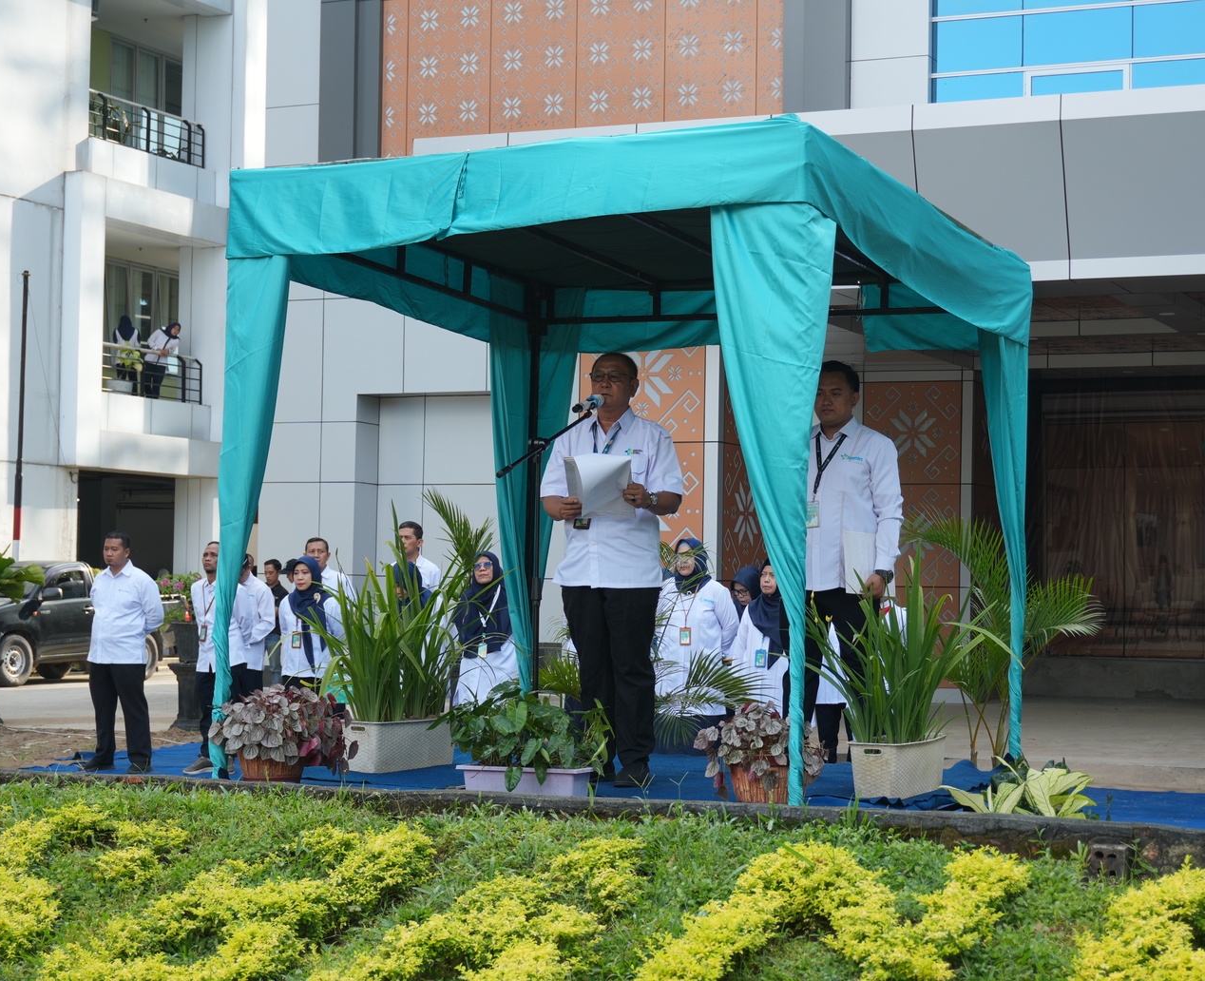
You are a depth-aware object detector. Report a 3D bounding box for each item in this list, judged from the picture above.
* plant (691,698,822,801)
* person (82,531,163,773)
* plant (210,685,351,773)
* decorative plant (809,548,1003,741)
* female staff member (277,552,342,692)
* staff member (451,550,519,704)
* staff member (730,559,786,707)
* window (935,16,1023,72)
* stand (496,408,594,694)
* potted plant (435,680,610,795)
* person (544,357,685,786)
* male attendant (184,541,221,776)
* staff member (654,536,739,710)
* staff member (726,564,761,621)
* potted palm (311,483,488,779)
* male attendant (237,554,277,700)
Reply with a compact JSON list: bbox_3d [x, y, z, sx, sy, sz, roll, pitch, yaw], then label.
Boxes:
[{"bbox_3d":[0.585,0.974,9.300,0.500,0.380,0.460,1,-2,0],"label":"plant"},{"bbox_3d":[-3.439,1.145,17.769,0.560,1.700,0.420,0,-2,30],"label":"person"},{"bbox_3d":[-1.278,0.955,9.950,0.540,0.350,0.480,0,-2,8],"label":"plant"},{"bbox_3d":[1.169,0.604,9.550,0.710,0.760,0.600,1,-2,-7],"label":"decorative plant"},{"bbox_3d":[-2.091,1.260,17.963,0.450,1.570,0.290,0,-2,26],"label":"female staff member"},{"bbox_3d":[-0.845,1.231,17.971,0.500,1.600,0.380,0,-2,27],"label":"staff member"},{"bbox_3d":[1.083,1.241,16.365,0.470,1.570,0.310,0,-2,22],"label":"staff member"},{"bbox_3d":[4.537,-5.365,30.000,1.040,0.630,0.070,0,-2,24],"label":"window"},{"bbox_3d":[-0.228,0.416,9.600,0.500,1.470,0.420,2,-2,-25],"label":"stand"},{"bbox_3d":[-0.312,0.933,9.450,0.620,0.450,0.380,0,-2,18],"label":"potted plant"},{"bbox_3d":[0.031,0.308,9.669,0.560,1.700,0.460,0,-2,23],"label":"person"},{"bbox_3d":[-2.763,1.201,17.965,0.460,1.670,0.310,-1,-3,30],"label":"male attendant"},{"bbox_3d":[0.553,1.097,15.171,0.530,1.620,0.400,0,-2,25],"label":"staff member"},{"bbox_3d":[0.956,1.269,16.670,0.460,1.530,0.340,-1,-3,33],"label":"staff member"},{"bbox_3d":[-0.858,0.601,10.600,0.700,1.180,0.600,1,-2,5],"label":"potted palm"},{"bbox_3d":[-2.664,1.255,18.664,0.460,1.620,0.300,0,-3,28],"label":"male attendant"}]

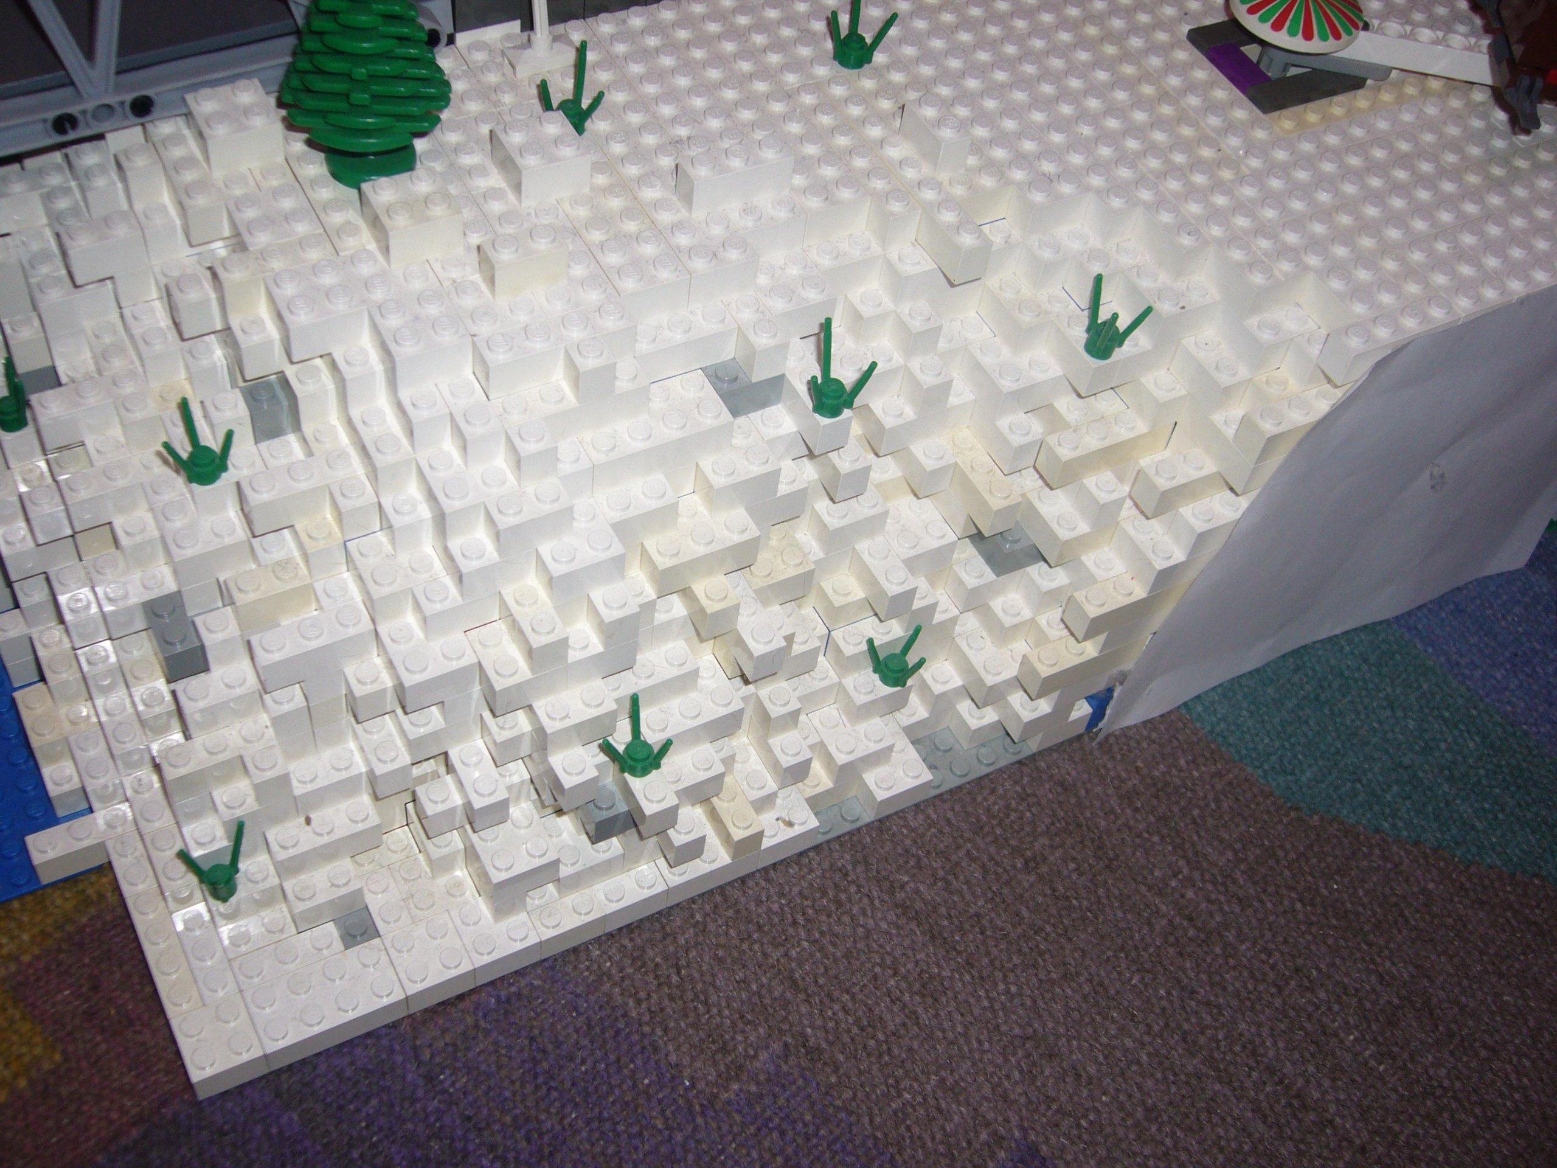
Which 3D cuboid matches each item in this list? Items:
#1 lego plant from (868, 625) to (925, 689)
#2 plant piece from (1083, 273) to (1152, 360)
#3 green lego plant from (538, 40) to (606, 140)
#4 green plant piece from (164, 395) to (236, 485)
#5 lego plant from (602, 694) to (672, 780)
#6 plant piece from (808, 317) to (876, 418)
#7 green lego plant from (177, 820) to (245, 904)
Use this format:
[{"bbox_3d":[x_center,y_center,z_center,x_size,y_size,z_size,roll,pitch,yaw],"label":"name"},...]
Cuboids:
[{"bbox_3d":[0.026,0.018,0.422,0.013,0.018,0.015,4,52,-5],"label":"lego plant"},{"bbox_3d":[0.071,-0.055,0.387,0.014,0.018,0.013,27,54,13],"label":"plant piece"},{"bbox_3d":[-0.043,-0.106,0.388,0.014,0.018,0.014,14,52,3],"label":"green lego plant"},{"bbox_3d":[-0.120,-0.029,0.367,0.015,0.018,0.013,-25,60,-24],"label":"green plant piece"},{"bbox_3d":[-0.031,0.032,0.380,0.015,0.018,0.013,-8,54,-13],"label":"lego plant"},{"bbox_3d":[0.013,-0.043,0.370,0.013,0.018,0.015,12,52,2],"label":"plant piece"},{"bbox_3d":[-0.121,0.060,0.383,0.012,0.018,0.016,12,52,2],"label":"green lego plant"}]

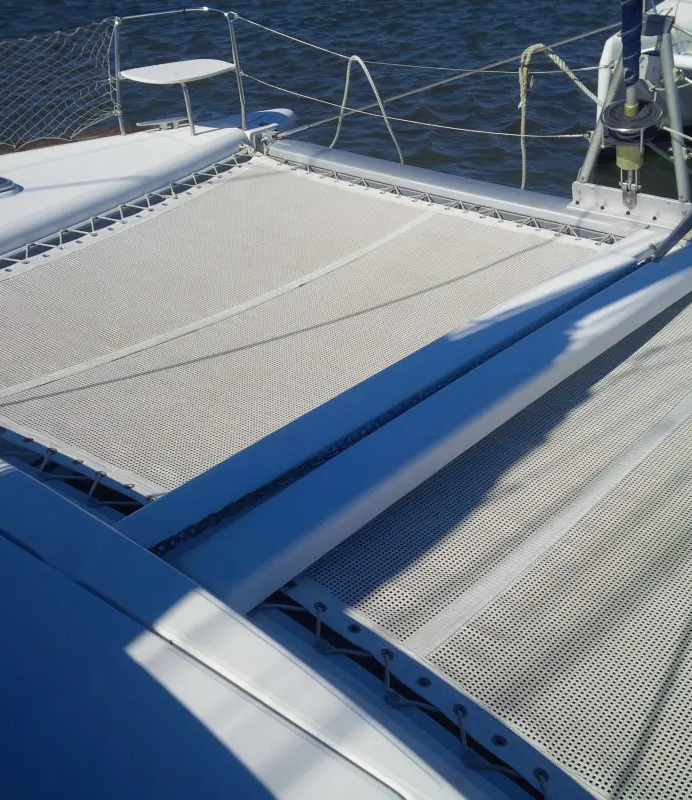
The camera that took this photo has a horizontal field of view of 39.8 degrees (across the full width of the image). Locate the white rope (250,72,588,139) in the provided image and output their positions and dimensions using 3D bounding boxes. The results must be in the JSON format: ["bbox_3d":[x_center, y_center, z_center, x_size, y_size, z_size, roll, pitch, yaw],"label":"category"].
[{"bbox_3d":[0.259,-1.473,4.852,2.020,0.110,0.050,19,32,27],"label":"white rope"}]

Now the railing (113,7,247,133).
[{"bbox_3d":[-0.921,-1.816,5.302,0.700,0.630,0.440,-6,30,-16],"label":"railing"}]

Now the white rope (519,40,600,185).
[{"bbox_3d":[1.000,-1.284,4.456,0.380,0.680,0.140,21,33,30],"label":"white rope"}]

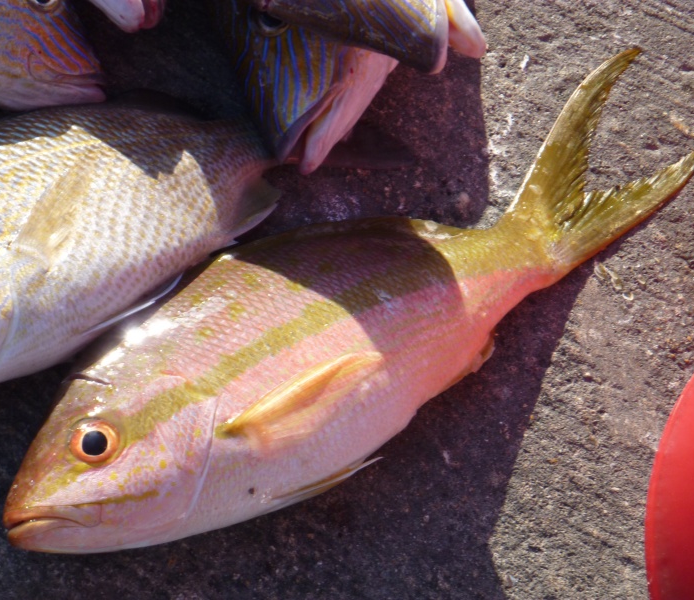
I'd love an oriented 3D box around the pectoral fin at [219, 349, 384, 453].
[{"bbox_3d":[-0.022,0.048,1.380,0.086,0.014,0.027,-24,74,-7],"label":"pectoral fin"}]

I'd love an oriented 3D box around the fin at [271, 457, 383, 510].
[{"bbox_3d":[-0.009,0.086,1.390,0.057,0.014,0.011,-21,85,-2],"label":"fin"}]

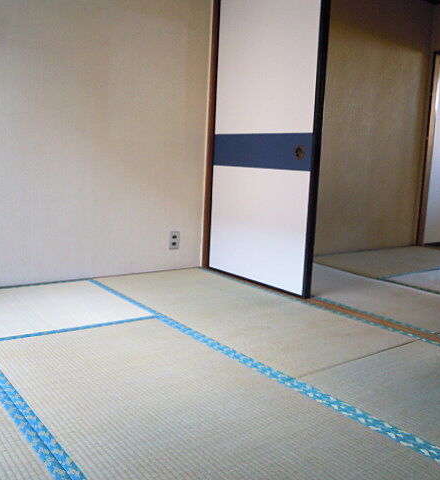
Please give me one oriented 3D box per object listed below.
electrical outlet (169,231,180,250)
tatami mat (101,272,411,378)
[{"bbox_3d":[-0.299,0.004,3.461,0.071,0.120,0.010,-4,10,-37],"label":"electrical outlet"},{"bbox_3d":[0.046,0.357,2.689,0.817,0.050,1.738,-4,10,-37],"label":"tatami mat"}]

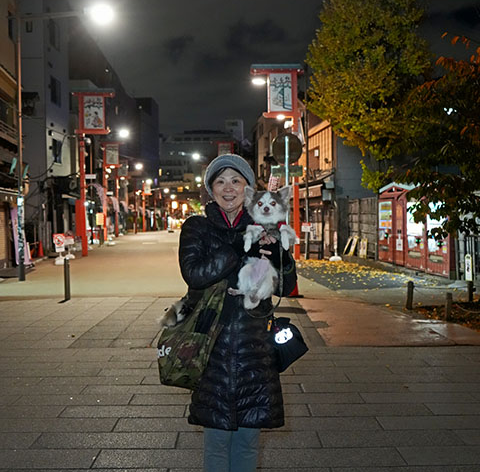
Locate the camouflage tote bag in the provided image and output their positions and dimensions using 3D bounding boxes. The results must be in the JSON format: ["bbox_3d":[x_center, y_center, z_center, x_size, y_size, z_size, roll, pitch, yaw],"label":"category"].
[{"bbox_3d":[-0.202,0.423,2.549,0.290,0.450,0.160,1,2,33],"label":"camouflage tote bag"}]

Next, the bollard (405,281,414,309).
[{"bbox_3d":[2.664,0.938,9.430,0.095,0.458,0.095,0,1,0],"label":"bollard"}]

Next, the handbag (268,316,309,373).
[{"bbox_3d":[0.205,0.469,2.592,0.180,0.235,0.120,-1,1,-24],"label":"handbag"}]

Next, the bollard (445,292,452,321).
[{"bbox_3d":[2.963,1.012,8.515,0.090,0.404,0.090,0,1,0],"label":"bollard"}]

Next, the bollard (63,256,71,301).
[{"bbox_3d":[-3.097,0.773,10.786,0.100,0.774,0.100,0,1,0],"label":"bollard"}]

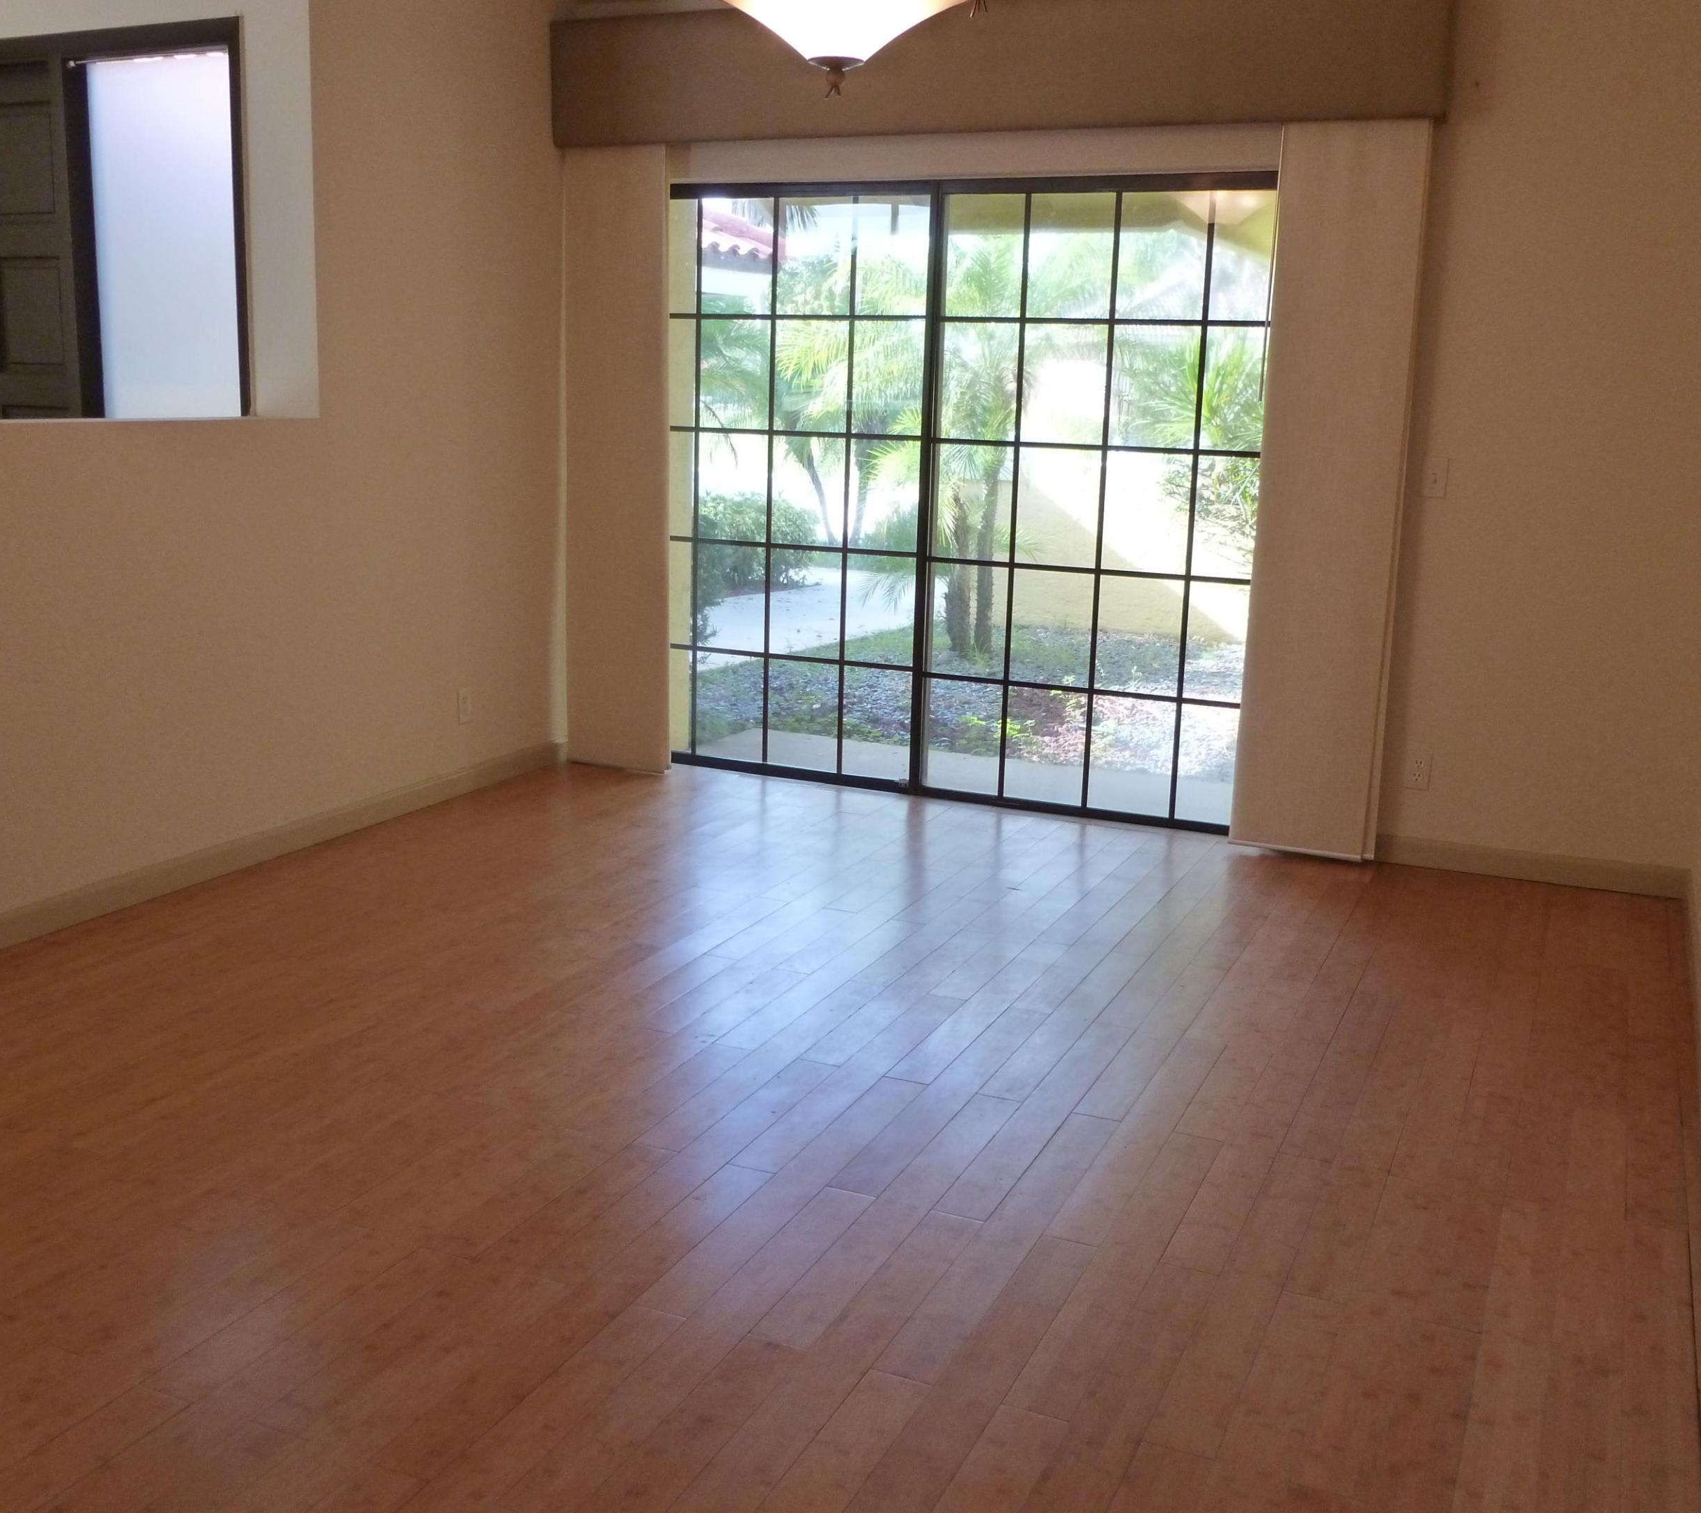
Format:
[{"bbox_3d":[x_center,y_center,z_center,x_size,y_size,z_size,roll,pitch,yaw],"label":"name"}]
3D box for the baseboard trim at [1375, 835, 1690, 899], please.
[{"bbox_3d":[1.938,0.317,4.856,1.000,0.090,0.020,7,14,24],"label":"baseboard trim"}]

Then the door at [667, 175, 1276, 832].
[{"bbox_3d":[0.269,-0.862,5.466,2.380,2.030,0.100,7,14,24],"label":"door"}]

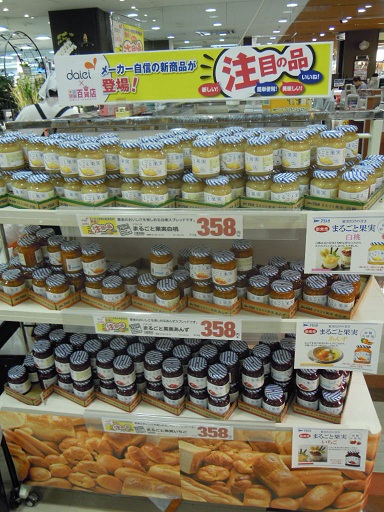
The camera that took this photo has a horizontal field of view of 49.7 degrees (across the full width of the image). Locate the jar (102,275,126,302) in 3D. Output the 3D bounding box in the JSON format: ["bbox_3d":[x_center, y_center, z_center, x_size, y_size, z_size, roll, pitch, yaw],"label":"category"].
[{"bbox_3d":[-0.258,0.122,1.379,0.076,0.091,0.076,-3,25,1],"label":"jar"}]

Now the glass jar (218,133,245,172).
[{"bbox_3d":[0.109,-0.276,1.124,0.072,0.093,0.072,0,25,6],"label":"glass jar"}]

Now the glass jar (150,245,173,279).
[{"bbox_3d":[-0.097,0.017,1.303,0.072,0.091,0.072,-2,23,1],"label":"glass jar"}]

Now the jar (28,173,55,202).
[{"bbox_3d":[-0.442,-0.190,1.216,0.072,0.093,0.072,-5,25,-4],"label":"jar"}]

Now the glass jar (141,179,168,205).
[{"bbox_3d":[-0.100,-0.166,1.130,0.072,0.093,0.072,-2,25,1],"label":"glass jar"}]

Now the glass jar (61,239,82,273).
[{"bbox_3d":[-0.396,0.002,1.365,0.072,0.091,0.072,-2,23,1],"label":"glass jar"}]

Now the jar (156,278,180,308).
[{"bbox_3d":[-0.074,0.126,1.299,0.072,0.093,0.072,-2,25,1],"label":"jar"}]

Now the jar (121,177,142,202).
[{"bbox_3d":[-0.154,-0.174,1.122,0.072,0.091,0.072,-2,22,1],"label":"jar"}]

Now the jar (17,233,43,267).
[{"bbox_3d":[-0.562,-0.018,1.437,0.072,0.093,0.072,-2,25,1],"label":"jar"}]

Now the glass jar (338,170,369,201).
[{"bbox_3d":[0.400,-0.159,1.022,0.072,0.091,0.072,1,22,8],"label":"glass jar"}]

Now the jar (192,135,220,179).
[{"bbox_3d":[0.035,-0.247,1.044,0.072,0.091,0.072,-2,22,1],"label":"jar"}]

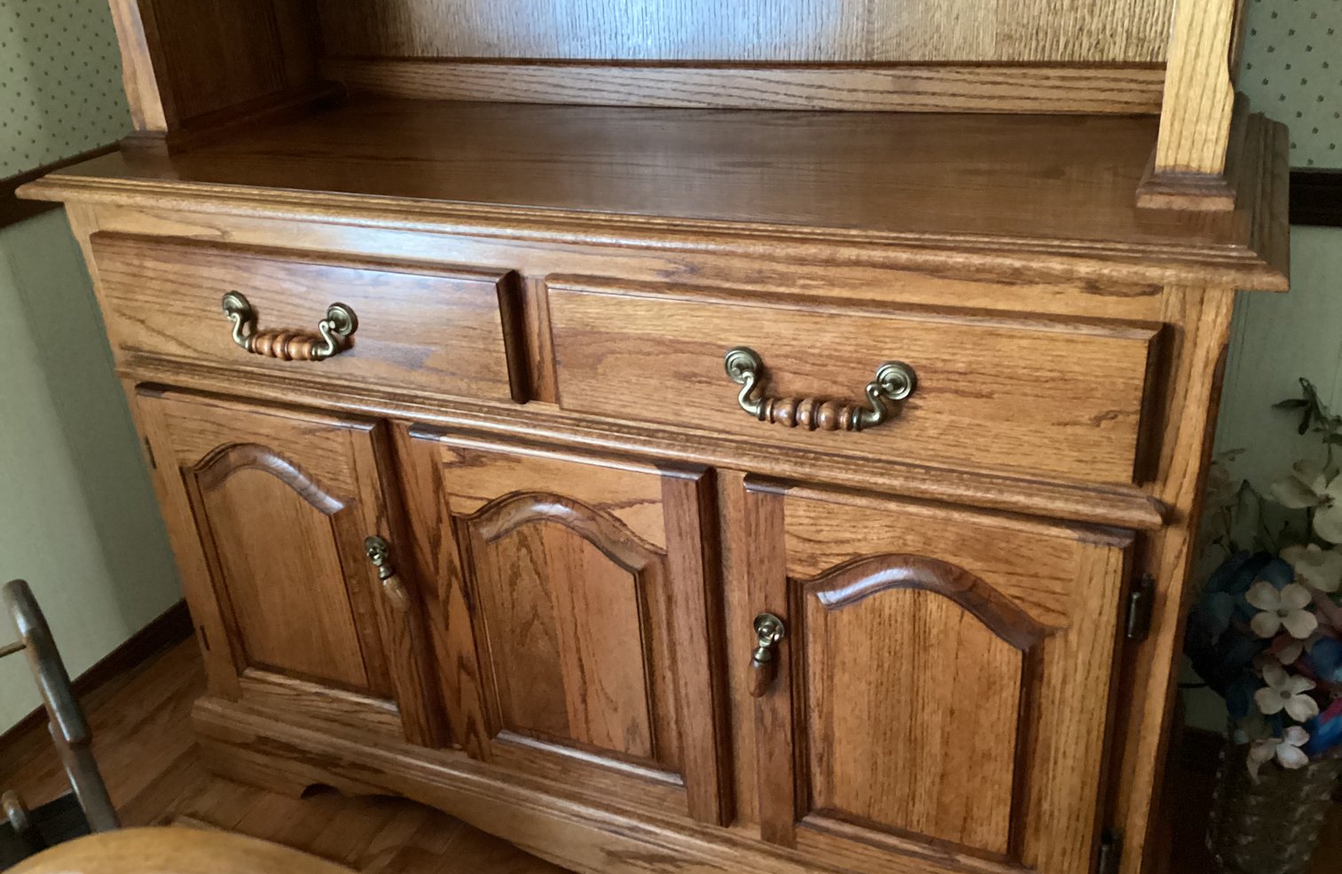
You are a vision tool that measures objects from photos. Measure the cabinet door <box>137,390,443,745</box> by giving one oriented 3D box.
[{"bbox_3d":[-0.447,0.158,1.408,0.341,0.432,0.028,8,28,23],"label":"cabinet door"}]

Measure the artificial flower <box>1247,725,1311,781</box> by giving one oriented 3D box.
[{"bbox_3d":[0.604,0.314,1.194,0.060,0.050,0.037,11,30,29],"label":"artificial flower"}]

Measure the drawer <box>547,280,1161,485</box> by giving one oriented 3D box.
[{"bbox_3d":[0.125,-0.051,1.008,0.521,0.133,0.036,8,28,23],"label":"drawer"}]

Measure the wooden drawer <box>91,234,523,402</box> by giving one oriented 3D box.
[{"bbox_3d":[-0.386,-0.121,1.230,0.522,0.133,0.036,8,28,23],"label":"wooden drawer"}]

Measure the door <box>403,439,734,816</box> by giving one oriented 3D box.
[{"bbox_3d":[-0.104,0.203,1.264,0.336,0.432,0.026,8,28,23],"label":"door"}]

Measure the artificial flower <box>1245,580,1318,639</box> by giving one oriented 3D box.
[{"bbox_3d":[0.578,0.163,1.137,0.066,0.050,0.037,11,29,28],"label":"artificial flower"}]

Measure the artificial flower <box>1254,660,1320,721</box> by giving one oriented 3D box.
[{"bbox_3d":[0.596,0.246,1.163,0.060,0.054,0.037,11,30,29],"label":"artificial flower"}]

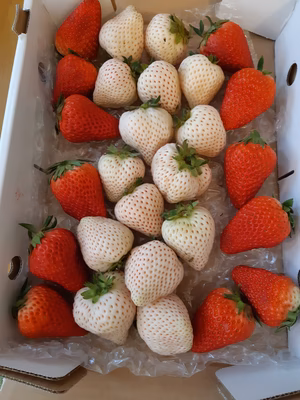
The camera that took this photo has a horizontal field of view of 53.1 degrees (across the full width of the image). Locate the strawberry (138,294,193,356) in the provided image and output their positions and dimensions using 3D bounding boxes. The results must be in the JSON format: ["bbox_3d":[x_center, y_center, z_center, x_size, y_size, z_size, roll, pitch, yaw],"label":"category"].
[{"bbox_3d":[0.011,0.096,0.235,0.042,0.039,0.048,-21,70,-2],"label":"strawberry"}]

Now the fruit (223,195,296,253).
[{"bbox_3d":[0.088,0.021,0.247,0.067,0.037,0.040,-28,78,-3],"label":"fruit"}]

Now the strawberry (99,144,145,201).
[{"bbox_3d":[-0.024,-0.023,0.265,0.042,0.039,0.052,5,84,1],"label":"strawberry"}]

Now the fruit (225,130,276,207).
[{"bbox_3d":[0.089,-0.027,0.266,0.044,0.041,0.071,16,81,4],"label":"fruit"}]

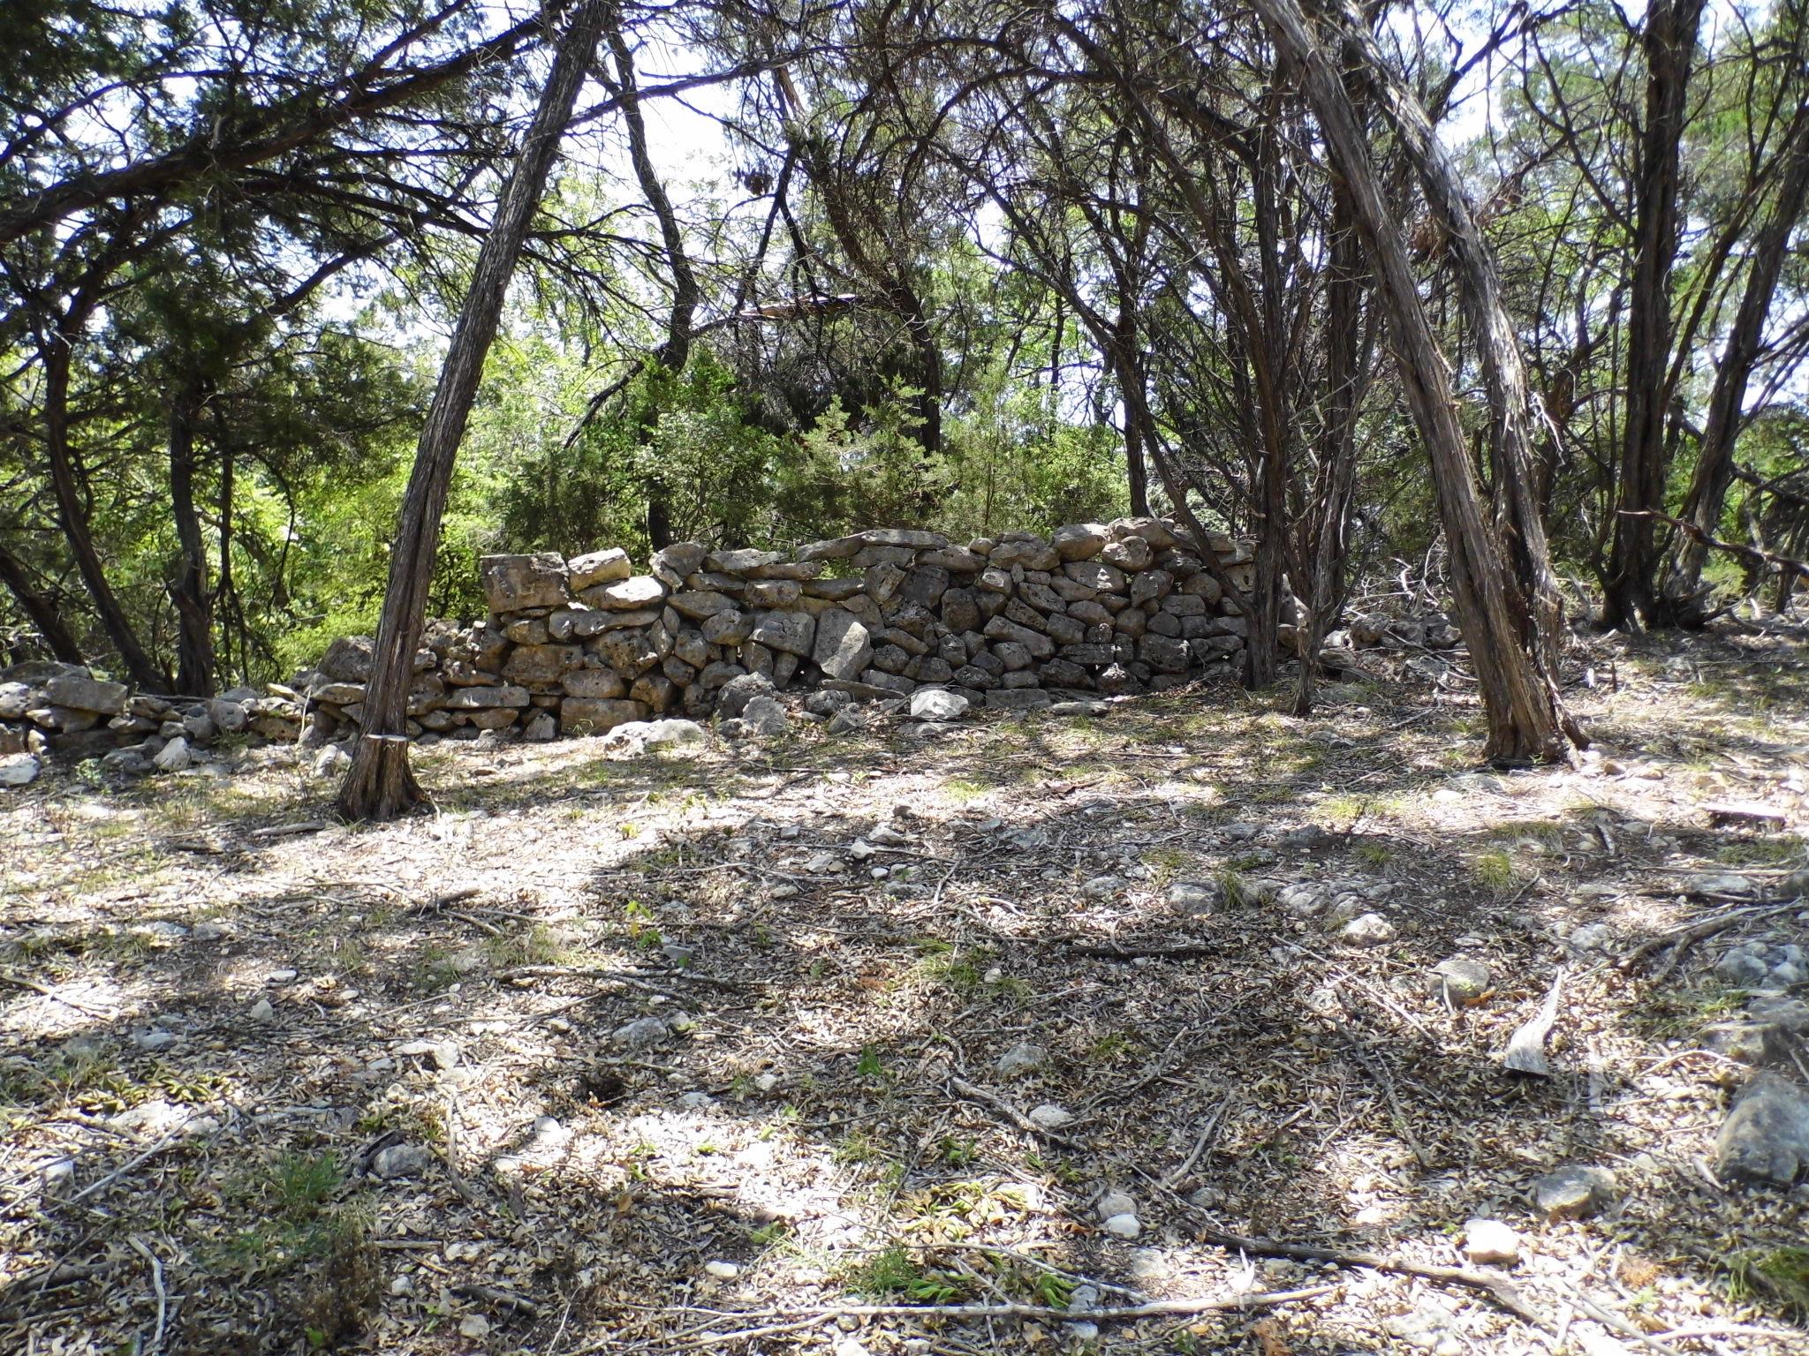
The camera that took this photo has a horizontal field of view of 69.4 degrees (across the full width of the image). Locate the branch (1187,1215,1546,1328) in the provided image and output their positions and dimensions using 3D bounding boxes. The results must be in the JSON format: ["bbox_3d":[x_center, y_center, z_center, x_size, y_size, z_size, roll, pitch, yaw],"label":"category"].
[{"bbox_3d":[0.854,1.078,2.449,0.633,0.040,0.134,3,10,32],"label":"branch"}]

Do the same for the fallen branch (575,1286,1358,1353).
[{"bbox_3d":[0.109,1.112,2.372,1.339,0.050,0.190,-3,9,-4],"label":"fallen branch"}]

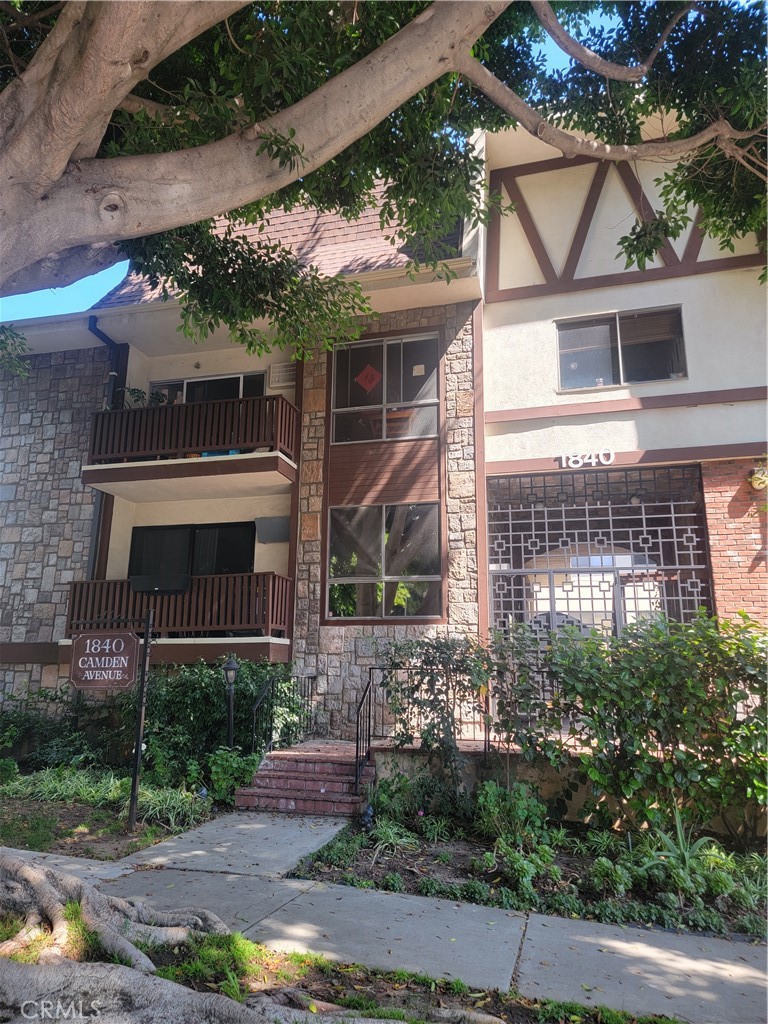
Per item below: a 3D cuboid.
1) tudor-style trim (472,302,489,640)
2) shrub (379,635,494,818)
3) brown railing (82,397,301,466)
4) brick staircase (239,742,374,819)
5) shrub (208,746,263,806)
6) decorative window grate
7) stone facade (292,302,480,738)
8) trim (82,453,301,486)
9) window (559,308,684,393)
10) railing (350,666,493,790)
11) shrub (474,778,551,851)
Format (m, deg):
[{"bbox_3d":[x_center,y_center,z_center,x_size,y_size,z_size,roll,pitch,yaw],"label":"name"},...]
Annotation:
[{"bbox_3d":[1.372,-0.413,9.950,0.160,5.530,0.120,-3,-12,15],"label":"tudor-style trim"},{"bbox_3d":[0.542,2.187,7.421,1.149,1.789,0.750,-3,-12,15],"label":"shrub"},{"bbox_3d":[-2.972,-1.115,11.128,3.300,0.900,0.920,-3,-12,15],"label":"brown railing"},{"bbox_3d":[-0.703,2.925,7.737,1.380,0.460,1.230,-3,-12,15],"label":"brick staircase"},{"bbox_3d":[-1.612,2.841,7.648,0.533,0.557,0.520,-3,-12,15],"label":"shrub"},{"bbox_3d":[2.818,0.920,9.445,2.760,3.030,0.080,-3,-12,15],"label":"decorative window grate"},{"bbox_3d":[0.040,0.068,10.377,2.700,6.250,0.300,-3,-12,15],"label":"stone facade"},{"bbox_3d":[-3.020,-0.569,10.887,3.320,0.290,0.700,-3,-12,15],"label":"trim"},{"bbox_3d":[3.266,-2.259,9.844,1.690,1.060,0.100,-3,-12,15],"label":"window"},{"bbox_3d":[0.417,2.327,7.655,1.320,1.250,0.620,-3,-12,15],"label":"railing"},{"bbox_3d":[1.115,2.640,6.285,0.667,0.500,0.600,-3,-12,15],"label":"shrub"}]

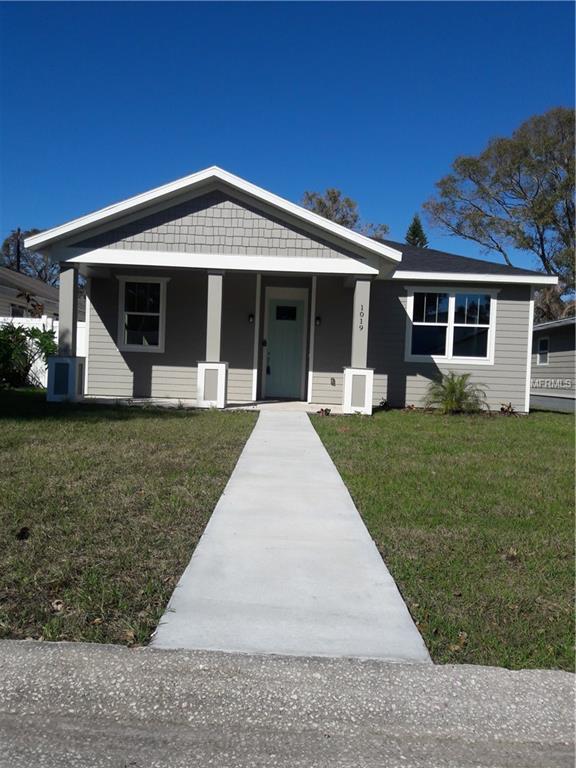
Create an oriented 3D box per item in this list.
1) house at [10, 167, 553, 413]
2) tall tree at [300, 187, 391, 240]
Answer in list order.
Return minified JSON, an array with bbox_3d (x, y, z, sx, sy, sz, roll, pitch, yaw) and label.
[{"bbox_3d":[0.428,-2.163,17.241,10.900,5.100,11.000,2,2,0],"label":"house"},{"bbox_3d":[2.538,-4.803,30.863,5.600,9.700,5.600,2,2,0],"label":"tall tree"}]

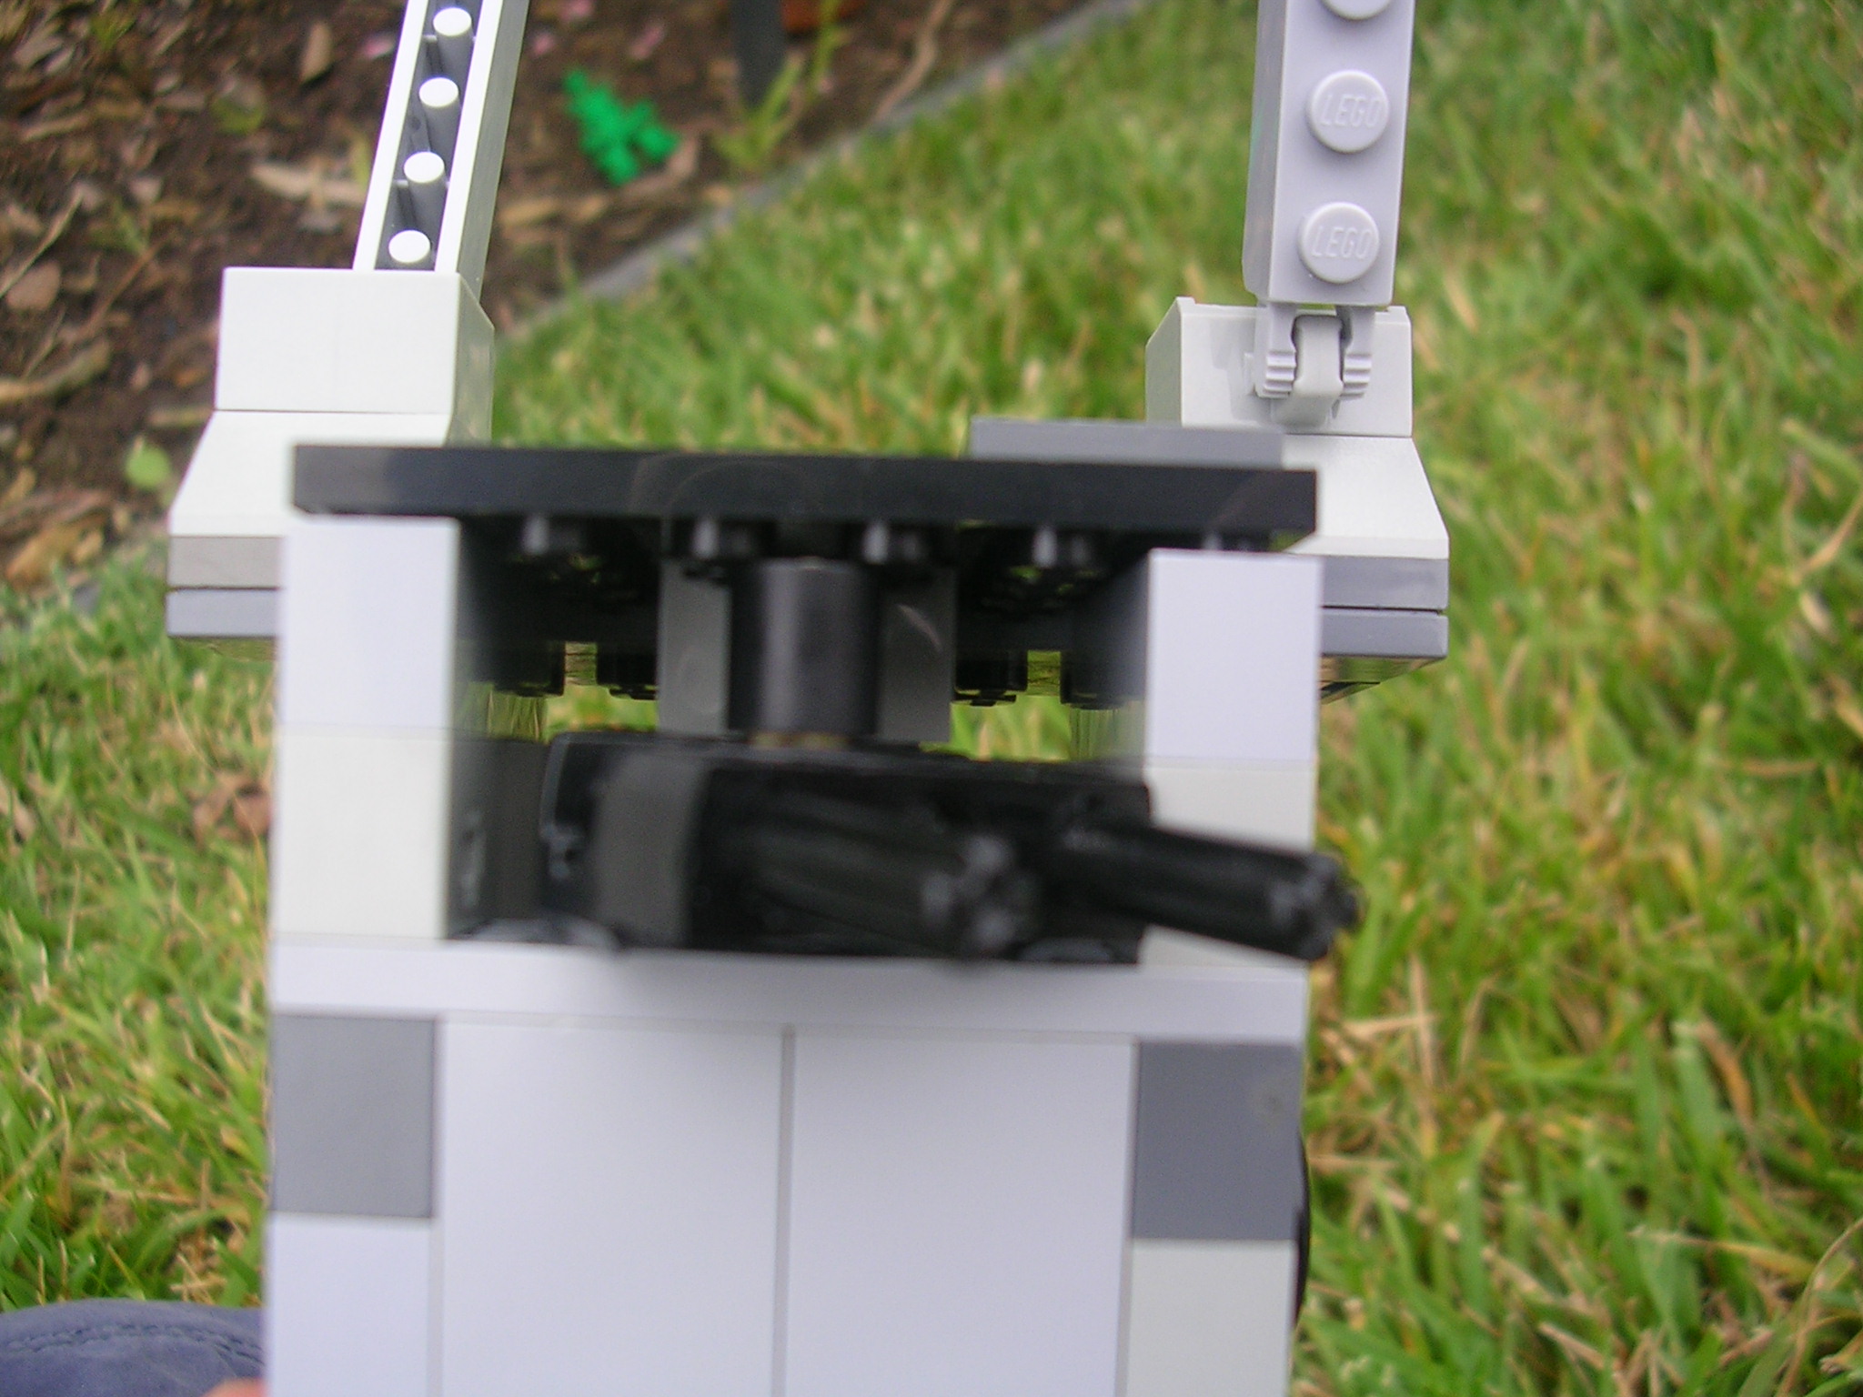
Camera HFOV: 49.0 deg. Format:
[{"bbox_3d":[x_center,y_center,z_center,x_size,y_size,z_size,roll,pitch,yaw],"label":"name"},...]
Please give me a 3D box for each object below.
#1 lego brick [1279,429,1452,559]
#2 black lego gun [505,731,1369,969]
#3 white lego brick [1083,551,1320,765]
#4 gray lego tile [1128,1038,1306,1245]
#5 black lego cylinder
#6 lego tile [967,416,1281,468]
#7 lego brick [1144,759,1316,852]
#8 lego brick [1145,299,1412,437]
[{"bbox_3d":[0.025,-0.013,0.138,0.016,0.010,0.017,1,-4,-3],"label":"lego brick"},{"bbox_3d":[-0.001,0.008,0.102,0.024,0.010,0.044,3,0,-27],"label":"black lego gun"},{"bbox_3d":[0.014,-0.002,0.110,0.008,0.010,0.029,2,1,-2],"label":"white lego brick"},{"bbox_3d":[0.013,0.020,0.100,0.008,0.010,0.008,2,1,-2],"label":"gray lego tile"},{"bbox_3d":[-0.007,-0.002,0.106,0.008,0.010,0.008,2,1,-2],"label":"black lego cylinder"},{"bbox_3d":[0.009,-0.012,0.108,0.016,0.003,0.011,2,1,-2],"label":"lego tile"},{"bbox_3d":[0.013,0.008,0.108,0.008,0.010,0.026,2,1,-2],"label":"lego brick"},{"bbox_3d":[0.024,-0.022,0.145,0.016,0.010,0.018,1,-4,-3],"label":"lego brick"}]

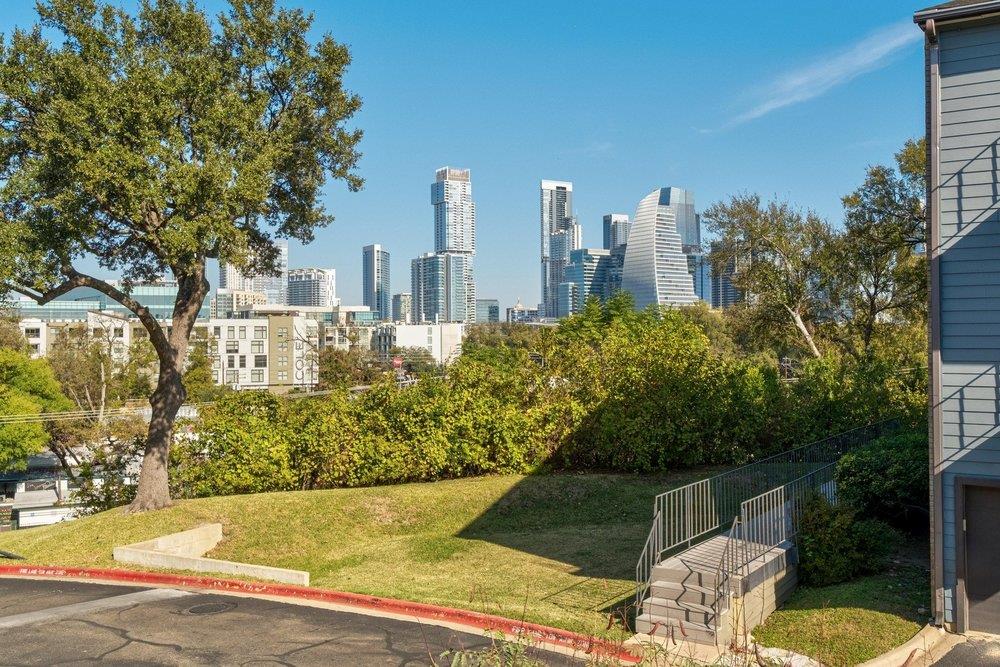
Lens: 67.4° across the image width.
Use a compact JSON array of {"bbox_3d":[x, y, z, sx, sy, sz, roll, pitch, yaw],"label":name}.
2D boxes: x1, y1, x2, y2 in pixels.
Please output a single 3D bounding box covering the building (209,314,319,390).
[{"bbox_3d":[-53.500,4.100,173.000,22.000,16.800,16.000,0,0,-1],"label":"building"}]

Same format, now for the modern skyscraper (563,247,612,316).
[{"bbox_3d":[109.000,-46.000,932.000,42.000,117.000,44.000,0,0,-30],"label":"modern skyscraper"}]

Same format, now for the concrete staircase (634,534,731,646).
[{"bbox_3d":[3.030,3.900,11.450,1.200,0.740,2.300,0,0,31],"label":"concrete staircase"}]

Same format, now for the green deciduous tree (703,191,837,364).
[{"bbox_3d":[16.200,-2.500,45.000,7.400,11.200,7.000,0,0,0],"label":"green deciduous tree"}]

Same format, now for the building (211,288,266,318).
[{"bbox_3d":[-228.000,-14.000,660.000,45.000,49.000,30.000,0,0,-30],"label":"building"}]

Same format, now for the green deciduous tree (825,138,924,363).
[{"bbox_3d":[15.300,-1.400,30.000,5.200,11.600,5.200,0,0,24],"label":"green deciduous tree"}]

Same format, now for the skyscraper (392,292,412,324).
[{"bbox_3d":[-157.000,-27.500,1230.000,26.000,77.000,30.000,0,0,-31],"label":"skyscraper"}]

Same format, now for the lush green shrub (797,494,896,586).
[{"bbox_3d":[5.950,3.420,12.900,1.700,1.350,1.550,0,0,24],"label":"lush green shrub"}]

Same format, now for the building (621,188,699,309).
[{"bbox_3d":[188.000,-76.000,873.000,60.000,178.000,60.000,0,0,-30],"label":"building"}]

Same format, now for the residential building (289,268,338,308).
[{"bbox_3d":[-236.000,-33.000,940.000,48.000,97.000,40.000,-1,0,36],"label":"residential building"}]

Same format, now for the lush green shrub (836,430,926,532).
[{"bbox_3d":[7.650,2.850,14.800,2.000,1.950,1.900,0,0,24],"label":"lush green shrub"}]

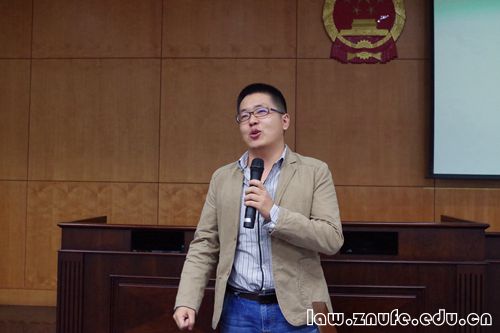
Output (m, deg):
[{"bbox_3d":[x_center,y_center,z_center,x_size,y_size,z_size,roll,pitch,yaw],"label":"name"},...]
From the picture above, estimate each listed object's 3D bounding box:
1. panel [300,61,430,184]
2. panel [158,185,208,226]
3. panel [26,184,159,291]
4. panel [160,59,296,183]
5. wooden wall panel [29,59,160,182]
[{"bbox_3d":[1.021,-0.395,4.835,1.230,1.138,0.030,1,-2,4],"label":"panel"},{"bbox_3d":[-0.224,0.652,4.883,1.230,0.991,0.030,1,-2,4],"label":"panel"},{"bbox_3d":[-1.451,0.634,4.963,1.230,0.991,0.030,1,-2,4],"label":"panel"},{"bbox_3d":[-0.206,-0.412,4.915,1.230,1.138,0.030,1,-2,4],"label":"panel"},{"bbox_3d":[-1.434,-0.430,4.995,1.230,1.138,0.030,1,-2,4],"label":"wooden wall panel"}]

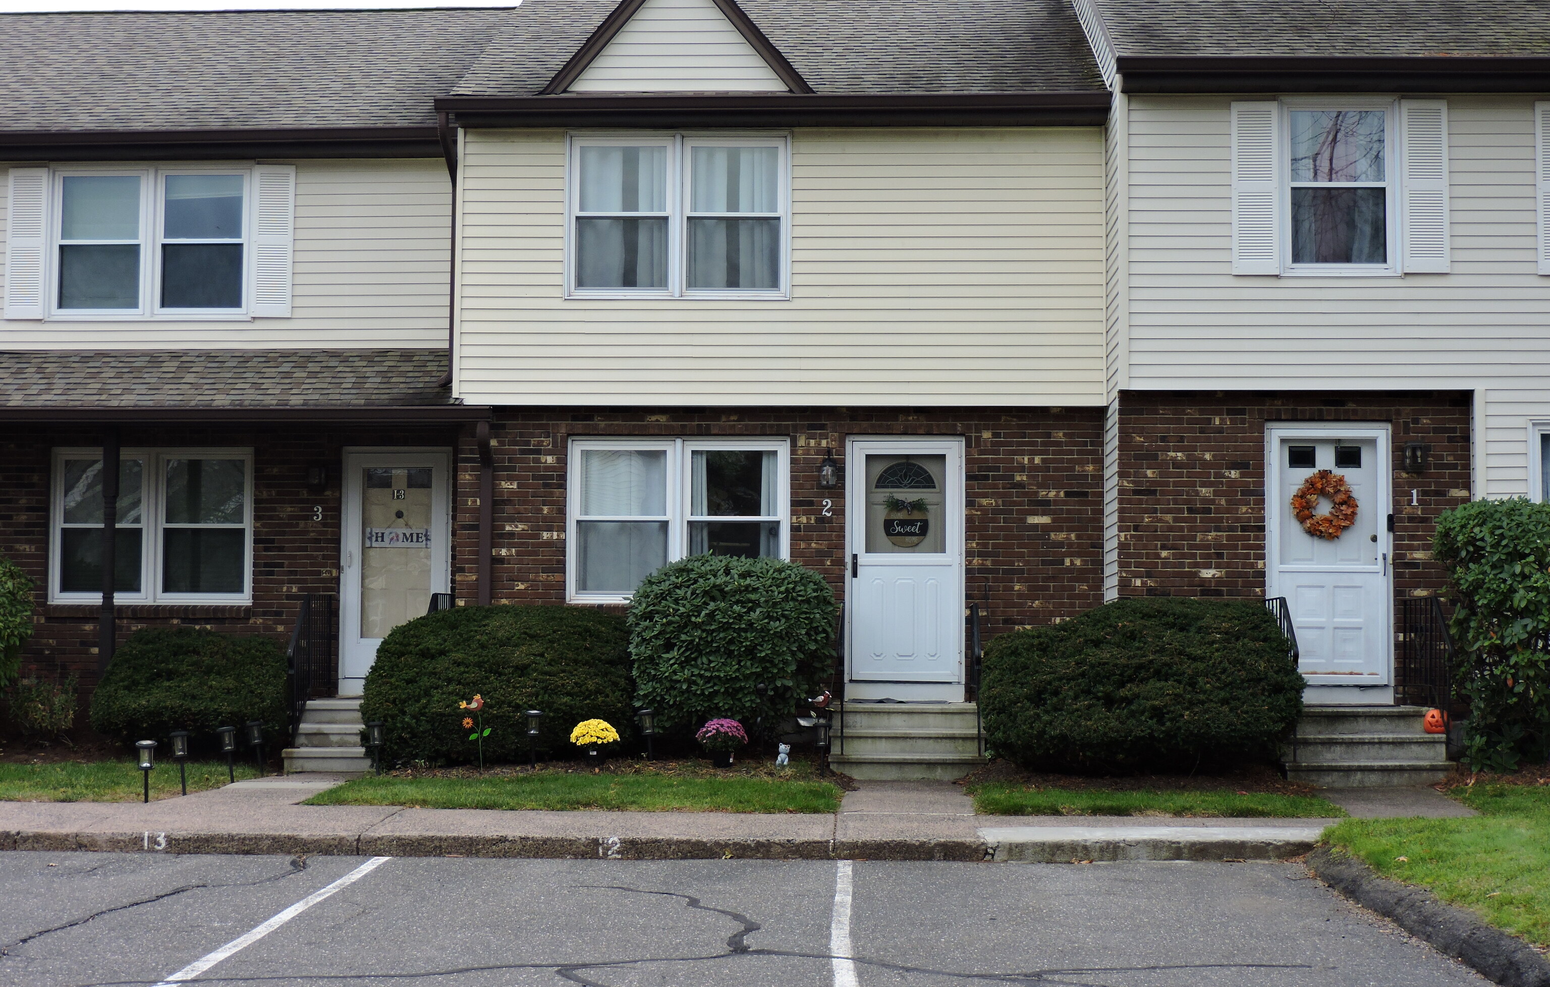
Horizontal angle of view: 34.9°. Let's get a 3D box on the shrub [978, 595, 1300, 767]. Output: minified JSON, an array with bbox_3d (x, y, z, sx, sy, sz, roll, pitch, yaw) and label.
[{"bbox_3d":[2.701,1.402,18.100,2.360,1.260,1.650,0,-4,2],"label":"shrub"}]

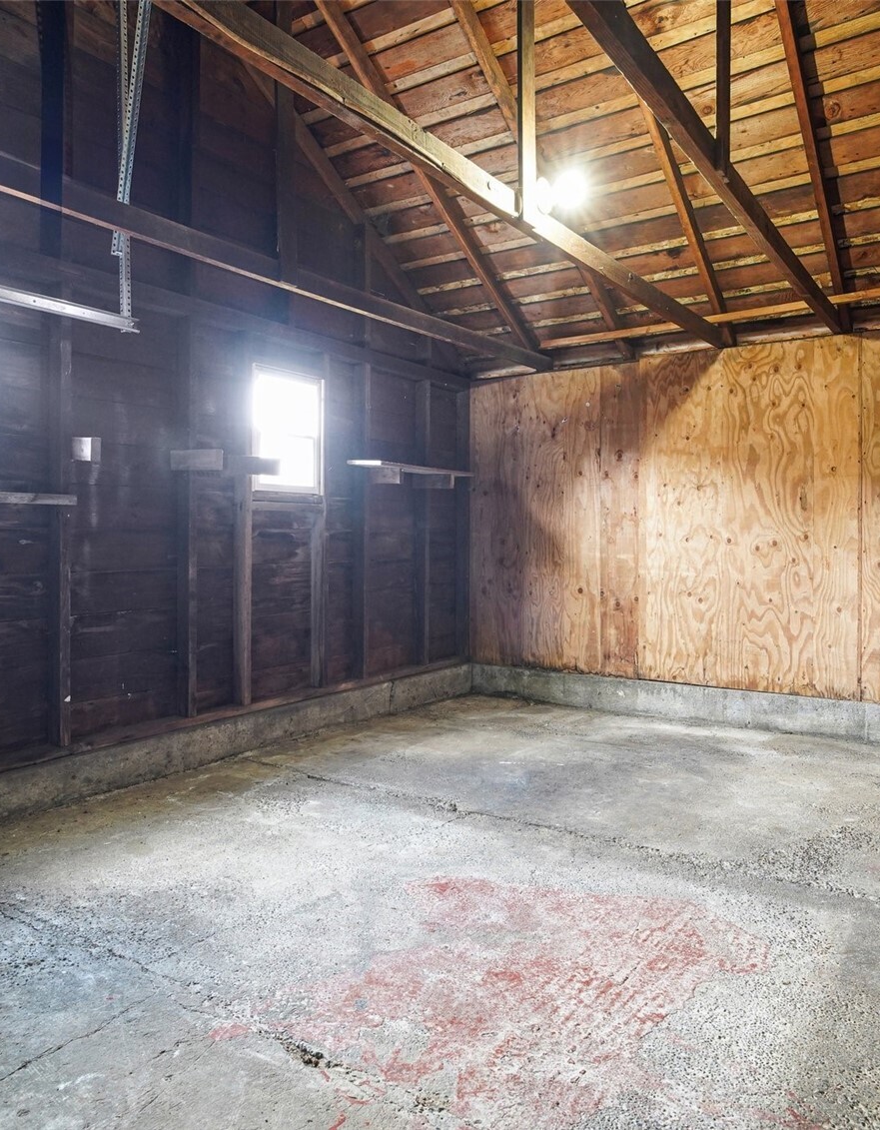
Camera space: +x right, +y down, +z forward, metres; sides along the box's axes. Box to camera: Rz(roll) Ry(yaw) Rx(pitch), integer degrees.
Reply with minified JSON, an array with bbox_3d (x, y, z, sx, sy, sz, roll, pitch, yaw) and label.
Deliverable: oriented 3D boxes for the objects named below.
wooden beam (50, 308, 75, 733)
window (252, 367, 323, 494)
[{"bbox_3d":[-1.620,-0.210,3.217,0.092,1.946,0.046,0,0,37],"label":"wooden beam"},{"bbox_3d":[-0.867,-0.732,4.208,0.092,0.675,0.514,0,0,37],"label":"window"}]

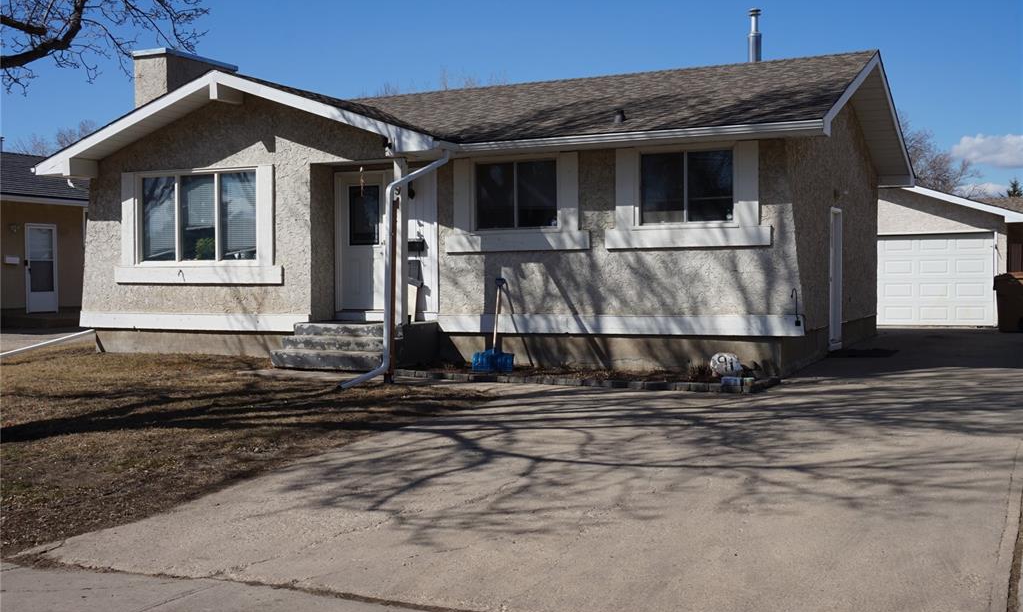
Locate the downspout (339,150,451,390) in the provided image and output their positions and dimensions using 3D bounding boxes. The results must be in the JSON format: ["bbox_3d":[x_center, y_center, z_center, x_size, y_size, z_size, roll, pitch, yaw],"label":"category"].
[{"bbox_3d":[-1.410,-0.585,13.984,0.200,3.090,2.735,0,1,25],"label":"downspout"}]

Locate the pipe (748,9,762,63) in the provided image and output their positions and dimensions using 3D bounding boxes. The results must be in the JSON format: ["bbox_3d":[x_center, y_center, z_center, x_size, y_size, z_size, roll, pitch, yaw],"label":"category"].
[{"bbox_3d":[4.119,-4.548,18.696,0.225,0.954,0.225,0,1,25],"label":"pipe"}]

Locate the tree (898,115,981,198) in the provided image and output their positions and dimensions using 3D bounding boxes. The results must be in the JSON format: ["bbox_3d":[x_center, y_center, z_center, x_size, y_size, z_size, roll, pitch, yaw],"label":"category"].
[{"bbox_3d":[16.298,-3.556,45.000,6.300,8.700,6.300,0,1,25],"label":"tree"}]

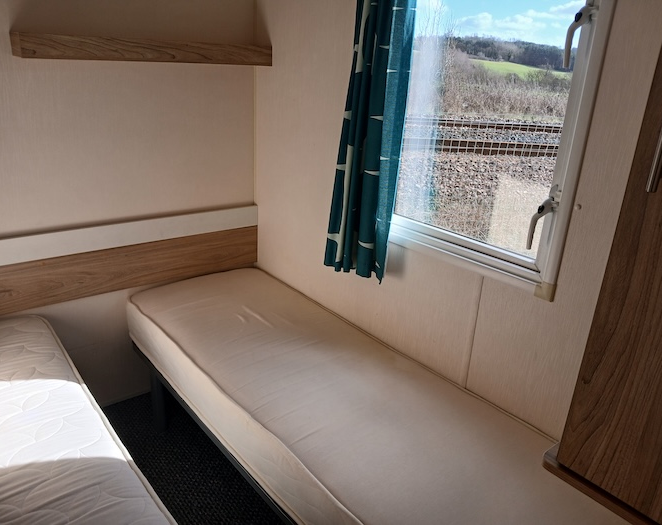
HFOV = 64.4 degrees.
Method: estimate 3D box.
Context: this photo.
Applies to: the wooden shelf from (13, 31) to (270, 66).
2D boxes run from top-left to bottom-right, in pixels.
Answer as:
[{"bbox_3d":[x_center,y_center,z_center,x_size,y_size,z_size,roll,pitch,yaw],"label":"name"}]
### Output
[{"bbox_3d":[-0.621,-0.756,1.885,0.896,0.072,0.125,-15,27,-38],"label":"wooden shelf"}]

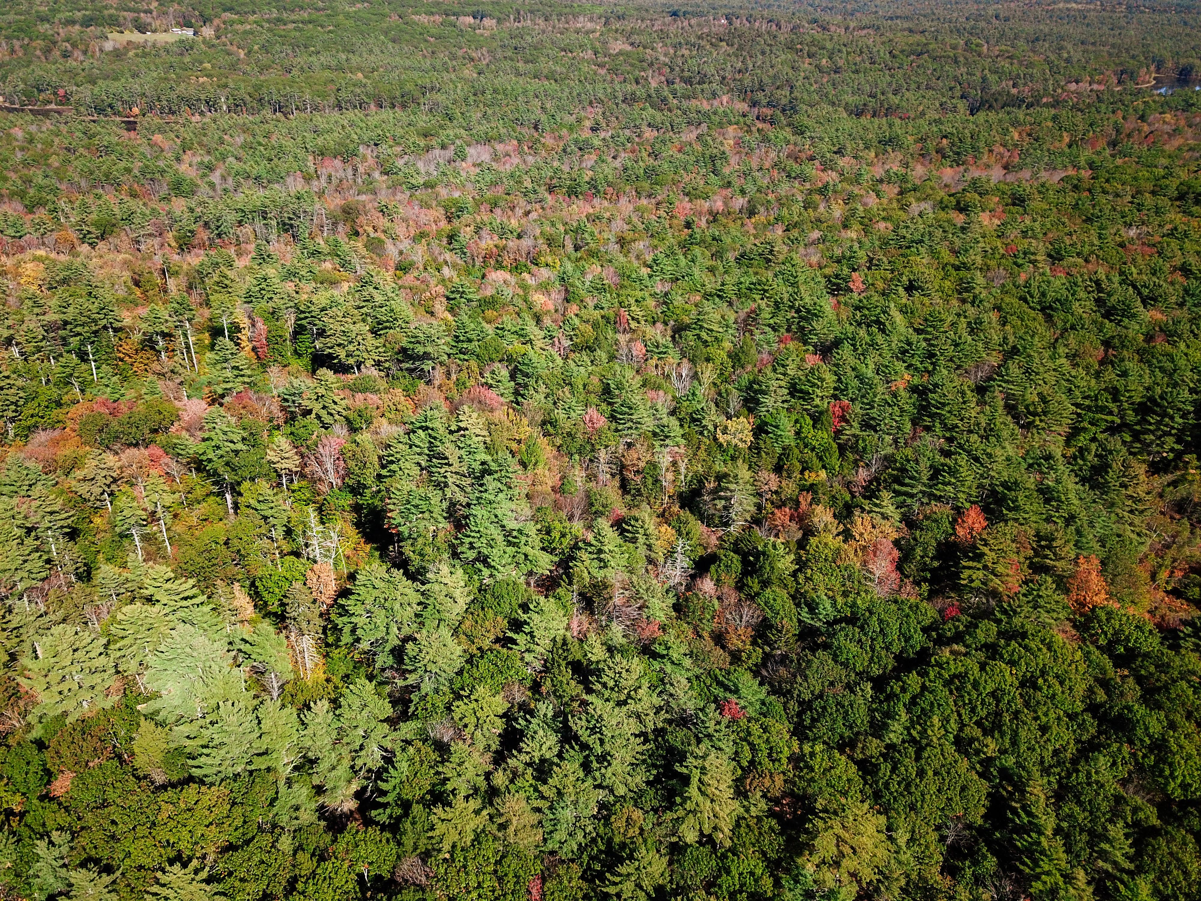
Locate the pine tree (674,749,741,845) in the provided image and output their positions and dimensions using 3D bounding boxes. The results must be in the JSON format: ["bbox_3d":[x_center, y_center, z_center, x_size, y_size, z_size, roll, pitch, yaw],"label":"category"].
[{"bbox_3d":[12.320,42.120,105.290,7.350,20.000,7.350,0,28,0],"label":"pine tree"}]

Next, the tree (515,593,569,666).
[{"bbox_3d":[-8.420,28.810,130.010,8.210,20.000,8.210,0,28,0],"label":"tree"}]

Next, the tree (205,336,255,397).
[{"bbox_3d":[-86.650,-16.160,211.410,11.630,22.000,11.630,0,28,0],"label":"tree"}]

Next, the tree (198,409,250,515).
[{"bbox_3d":[-71.850,3.420,172.410,9.830,24.500,9.830,0,28,0],"label":"tree"}]

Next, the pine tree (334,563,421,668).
[{"bbox_3d":[-32.260,26.210,131.130,12.500,23.500,12.500,0,28,0],"label":"pine tree"}]

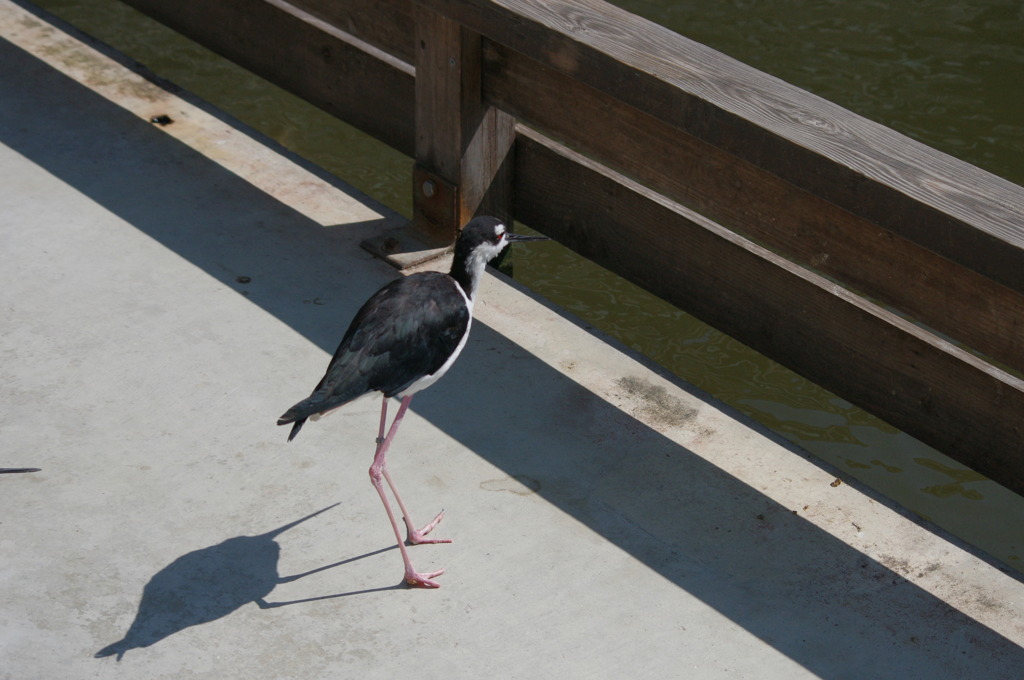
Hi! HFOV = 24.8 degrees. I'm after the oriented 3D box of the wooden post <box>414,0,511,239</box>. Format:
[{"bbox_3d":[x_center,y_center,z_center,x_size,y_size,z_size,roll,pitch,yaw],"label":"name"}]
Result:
[{"bbox_3d":[-0.059,-0.276,2.927,0.088,0.319,0.088,-25,40,-35],"label":"wooden post"}]

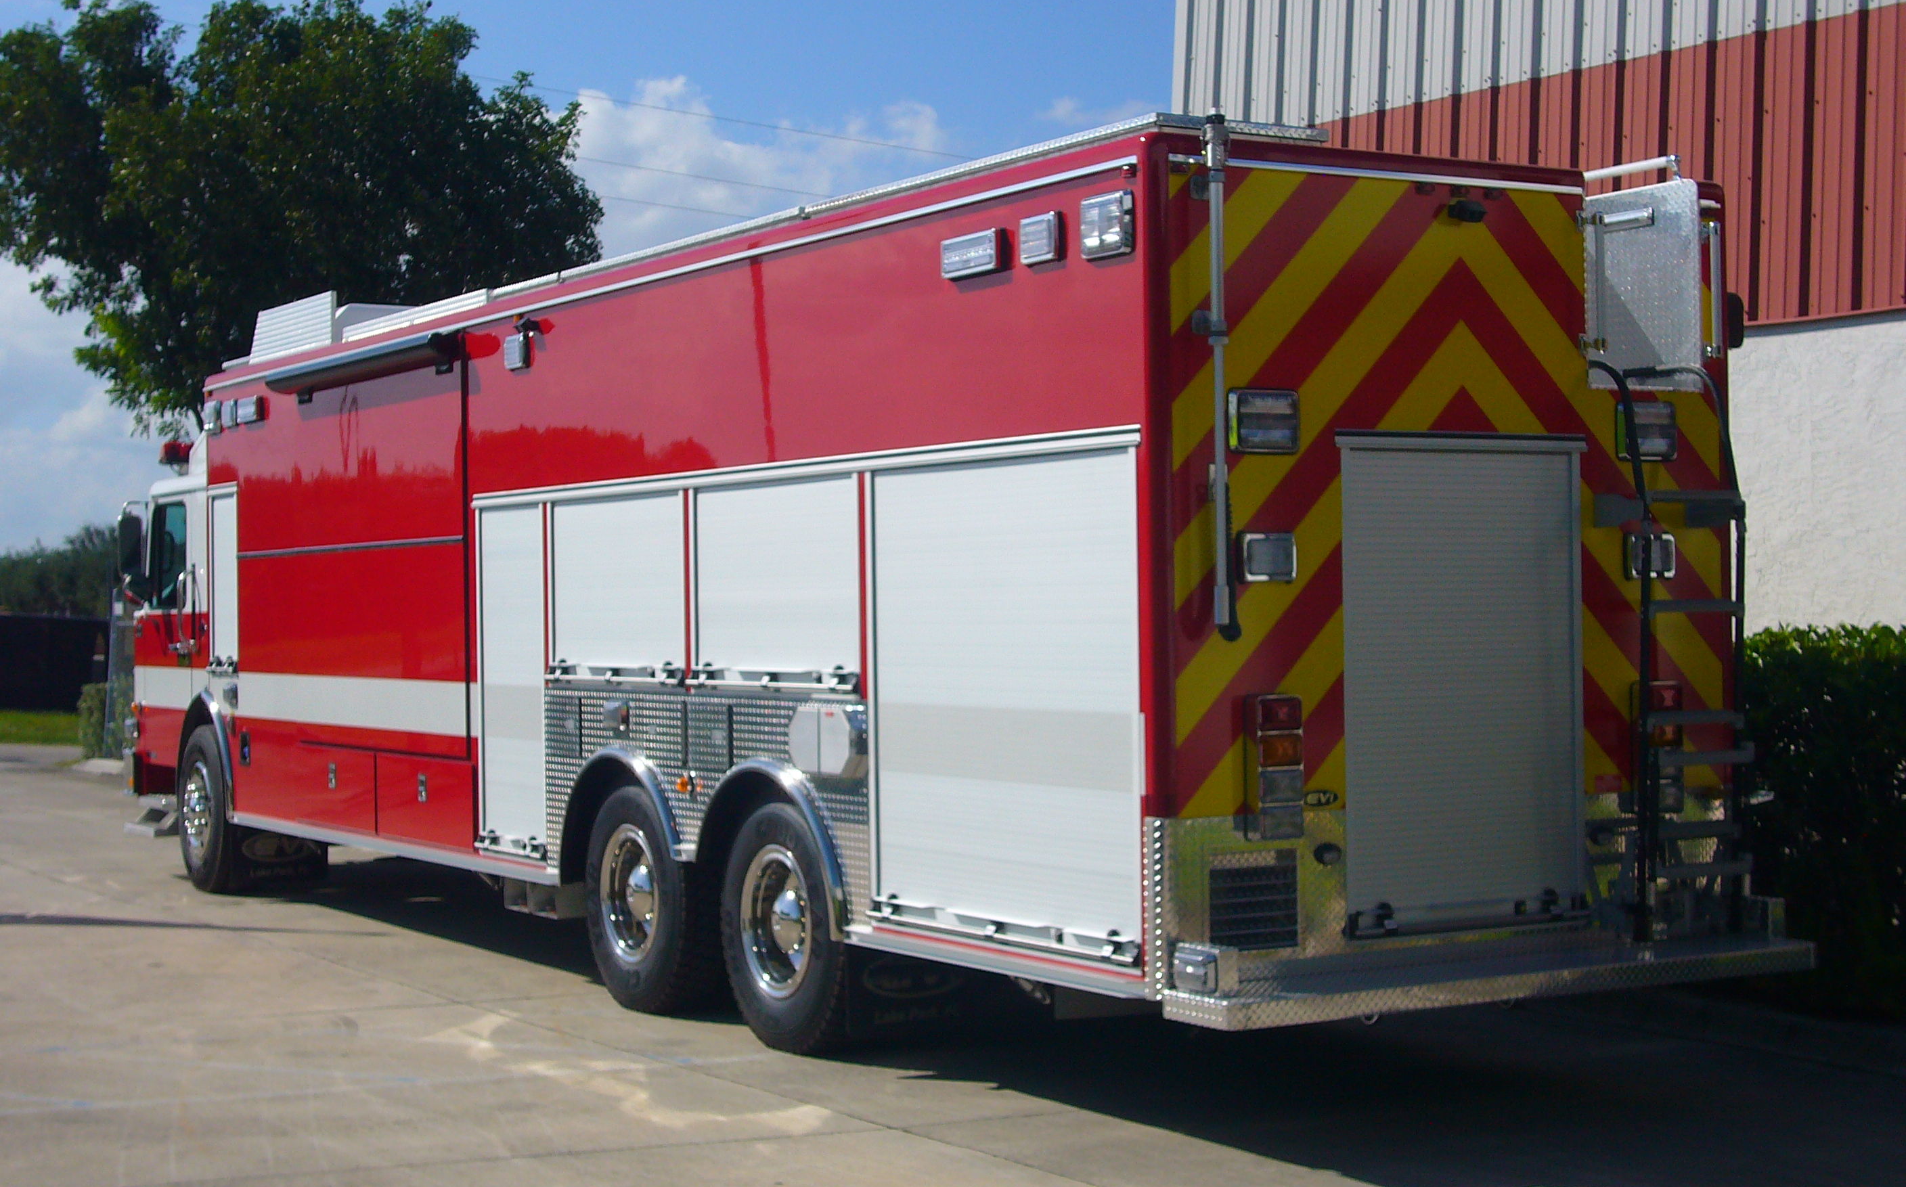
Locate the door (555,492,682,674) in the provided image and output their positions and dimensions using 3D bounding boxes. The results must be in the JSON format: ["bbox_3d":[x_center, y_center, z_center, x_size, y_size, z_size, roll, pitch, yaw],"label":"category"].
[{"bbox_3d":[-1.460,-0.042,12.898,0.080,0.770,1.460,0,0,-30],"label":"door"}]

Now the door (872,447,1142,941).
[{"bbox_3d":[0.153,0.325,10.101,0.080,1.595,1.770,0,0,-30],"label":"door"}]

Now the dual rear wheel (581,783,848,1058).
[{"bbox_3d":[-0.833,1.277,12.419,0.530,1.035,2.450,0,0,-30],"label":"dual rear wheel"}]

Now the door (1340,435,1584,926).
[{"bbox_3d":[1.710,0.294,9.930,1.020,1.640,0.080,0,0,-30],"label":"door"}]

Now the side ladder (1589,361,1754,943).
[{"bbox_3d":[2.459,0.194,10.172,0.450,1.945,0.310,0,0,-30],"label":"side ladder"}]

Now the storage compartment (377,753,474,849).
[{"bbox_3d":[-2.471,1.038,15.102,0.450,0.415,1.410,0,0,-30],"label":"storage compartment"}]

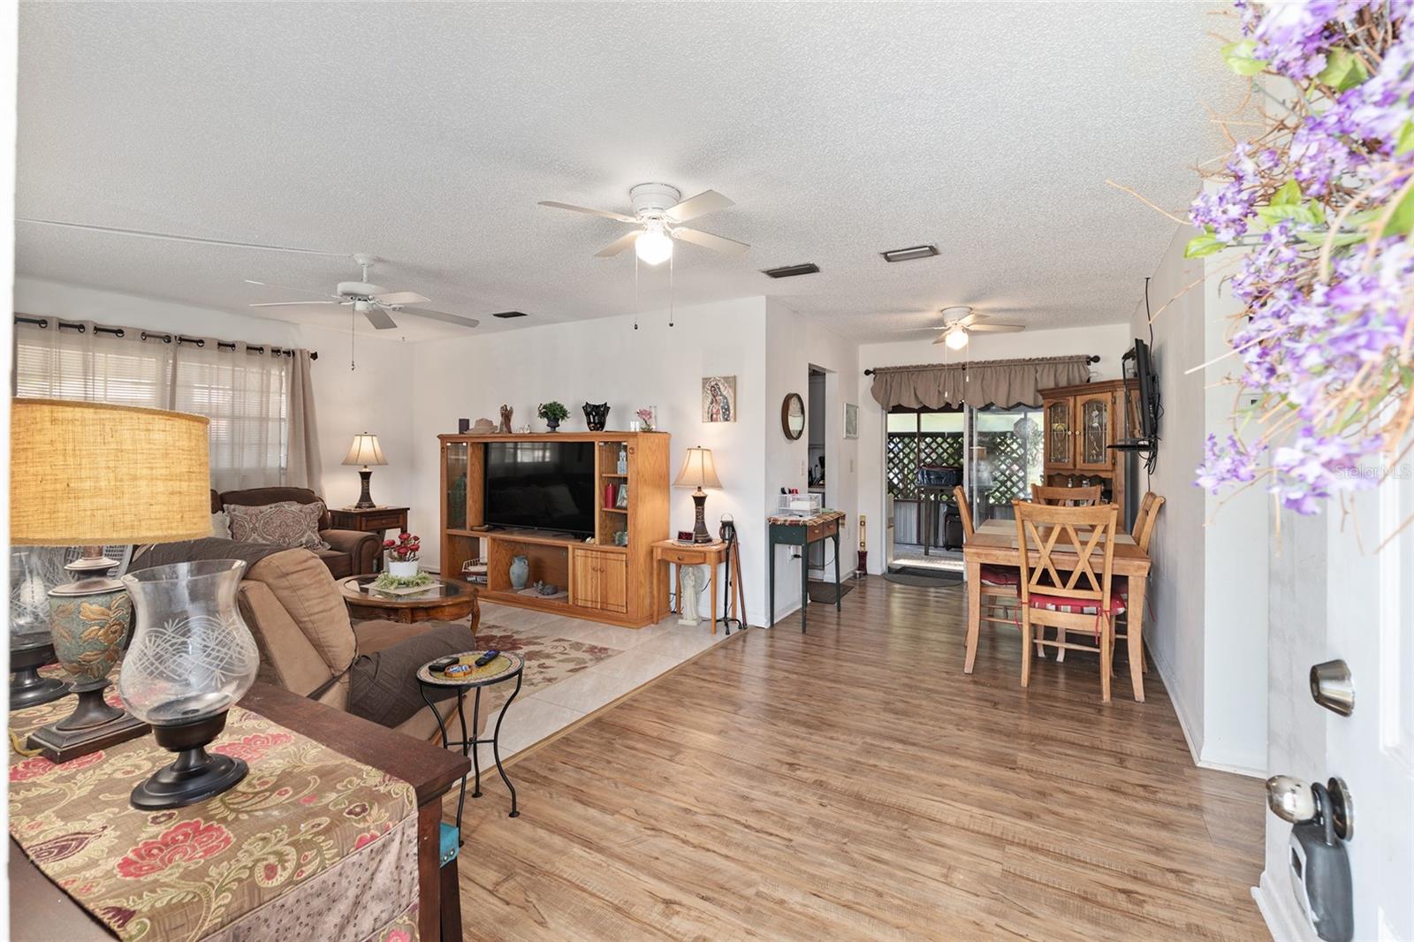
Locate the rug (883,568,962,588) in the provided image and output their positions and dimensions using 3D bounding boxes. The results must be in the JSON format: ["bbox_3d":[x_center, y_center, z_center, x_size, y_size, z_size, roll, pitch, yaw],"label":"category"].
[{"bbox_3d":[2.204,1.091,5.980,0.820,0.015,0.620,1,2,31],"label":"rug"}]

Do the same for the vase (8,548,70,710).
[{"bbox_3d":[-1.540,0.340,1.331,0.173,0.357,0.173,1,2,31],"label":"vase"}]

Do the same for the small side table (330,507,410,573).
[{"bbox_3d":[-3.248,0.719,5.680,0.480,0.730,0.530,1,2,31],"label":"small side table"}]

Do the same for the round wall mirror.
[{"bbox_3d":[0.699,-0.434,4.730,0.045,0.385,0.385,1,2,31],"label":"round wall mirror"}]

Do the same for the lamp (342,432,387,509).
[{"bbox_3d":[-3.249,-0.005,5.600,0.375,0.720,0.375,1,2,31],"label":"lamp"}]

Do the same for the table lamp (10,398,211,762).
[{"bbox_3d":[-1.196,0.205,1.133,0.360,0.635,0.360,1,2,31],"label":"table lamp"}]

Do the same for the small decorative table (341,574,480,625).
[{"bbox_3d":[-1.950,0.962,3.760,1.150,0.450,0.690,1,2,31],"label":"small decorative table"}]

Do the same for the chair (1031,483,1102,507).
[{"bbox_3d":[2.757,0.639,4.528,0.480,1.020,0.550,1,2,31],"label":"chair"}]

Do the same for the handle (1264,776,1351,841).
[{"bbox_3d":[0.722,0.397,0.705,0.070,0.067,0.067,1,2,31],"label":"handle"}]

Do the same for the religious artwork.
[{"bbox_3d":[0.090,-0.541,4.505,0.287,0.345,0.025,1,2,31],"label":"religious artwork"}]

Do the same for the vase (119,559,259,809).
[{"bbox_3d":[-0.864,0.349,0.981,0.173,0.357,0.173,1,2,31],"label":"vase"}]

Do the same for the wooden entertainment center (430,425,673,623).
[{"bbox_3d":[-1.390,0.423,5.109,2.330,1.445,0.450,1,2,31],"label":"wooden entertainment center"}]

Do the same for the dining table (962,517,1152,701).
[{"bbox_3d":[2.264,0.795,3.873,0.885,0.755,1.470,1,2,31],"label":"dining table"}]

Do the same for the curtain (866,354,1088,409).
[{"bbox_3d":[2.515,-0.810,5.614,1.930,0.400,0.120,1,2,31],"label":"curtain"}]

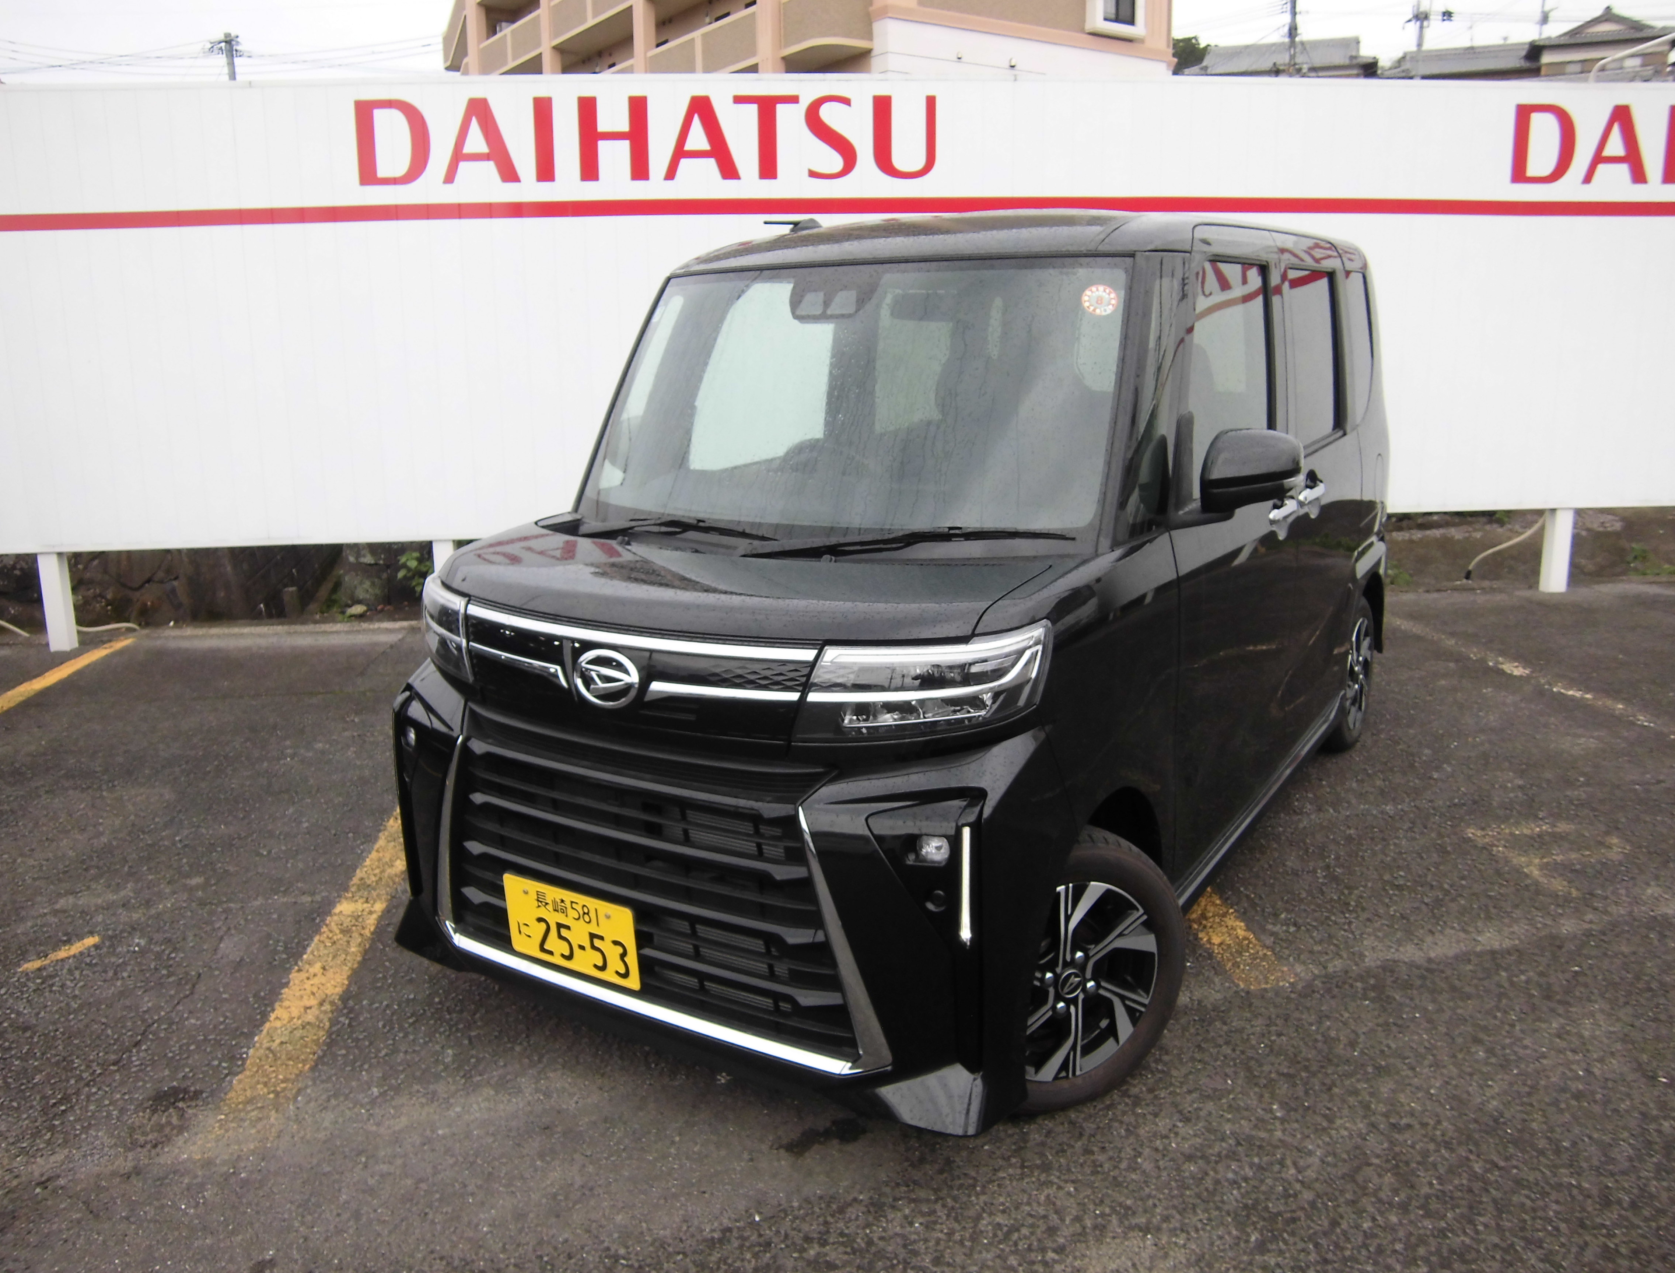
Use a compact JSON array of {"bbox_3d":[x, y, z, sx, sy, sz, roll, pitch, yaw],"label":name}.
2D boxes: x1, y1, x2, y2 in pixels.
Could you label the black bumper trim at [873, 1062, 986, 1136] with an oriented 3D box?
[{"bbox_3d":[0.161,0.762,2.132,0.175,0.150,0.125,7,16,31],"label":"black bumper trim"}]

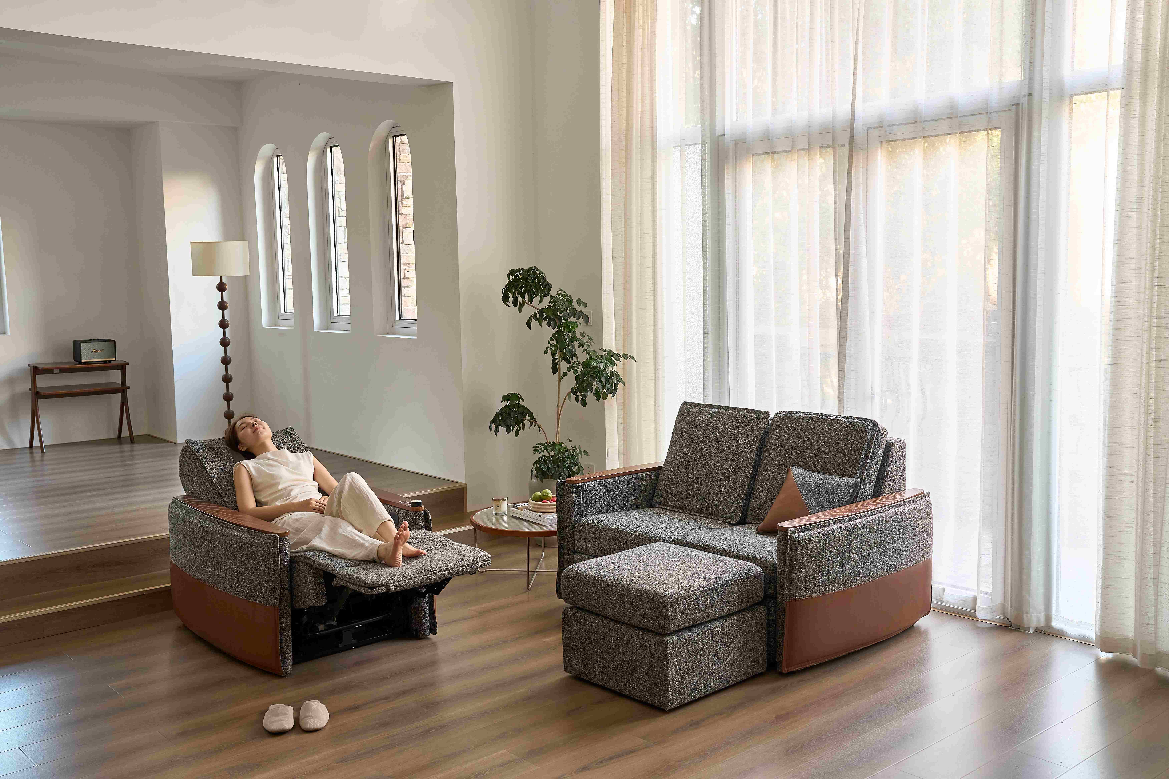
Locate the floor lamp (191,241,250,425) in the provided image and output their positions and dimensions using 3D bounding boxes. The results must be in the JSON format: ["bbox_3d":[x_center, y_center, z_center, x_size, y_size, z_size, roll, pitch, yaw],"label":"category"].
[{"bbox_3d":[-2.674,-0.306,8.467,0.441,1.583,0.441,-6,8,-42],"label":"floor lamp"}]

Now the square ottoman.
[{"bbox_3d":[0.320,0.929,4.605,0.572,0.454,0.591,-6,8,-42],"label":"square ottoman"}]

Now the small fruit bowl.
[{"bbox_3d":[-0.189,0.600,6.217,0.243,0.107,0.243,-1,6,0],"label":"small fruit bowl"}]

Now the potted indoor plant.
[{"bbox_3d":[-0.156,0.100,6.822,0.875,1.678,0.729,-1,6,0],"label":"potted indoor plant"}]

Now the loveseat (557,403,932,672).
[{"bbox_3d":[0.717,0.593,5.396,1.061,0.948,1.499,-6,8,-42],"label":"loveseat"}]

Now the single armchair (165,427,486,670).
[{"bbox_3d":[-1.215,0.692,5.172,0.851,0.875,1.750,-6,8,-42],"label":"single armchair"}]

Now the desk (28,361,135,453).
[{"bbox_3d":[-4.042,0.124,9.107,0.705,0.654,0.381,-6,8,-42],"label":"desk"}]

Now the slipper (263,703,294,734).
[{"bbox_3d":[-1.129,1.193,4.221,0.110,0.065,0.246,-2,6,-11],"label":"slipper"}]

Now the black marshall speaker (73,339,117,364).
[{"bbox_3d":[-3.679,-0.282,8.543,0.262,0.171,0.151,-6,8,-41],"label":"black marshall speaker"}]

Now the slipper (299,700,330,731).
[{"bbox_3d":[-1.003,1.190,4.227,0.110,0.065,0.246,-2,6,-11],"label":"slipper"}]

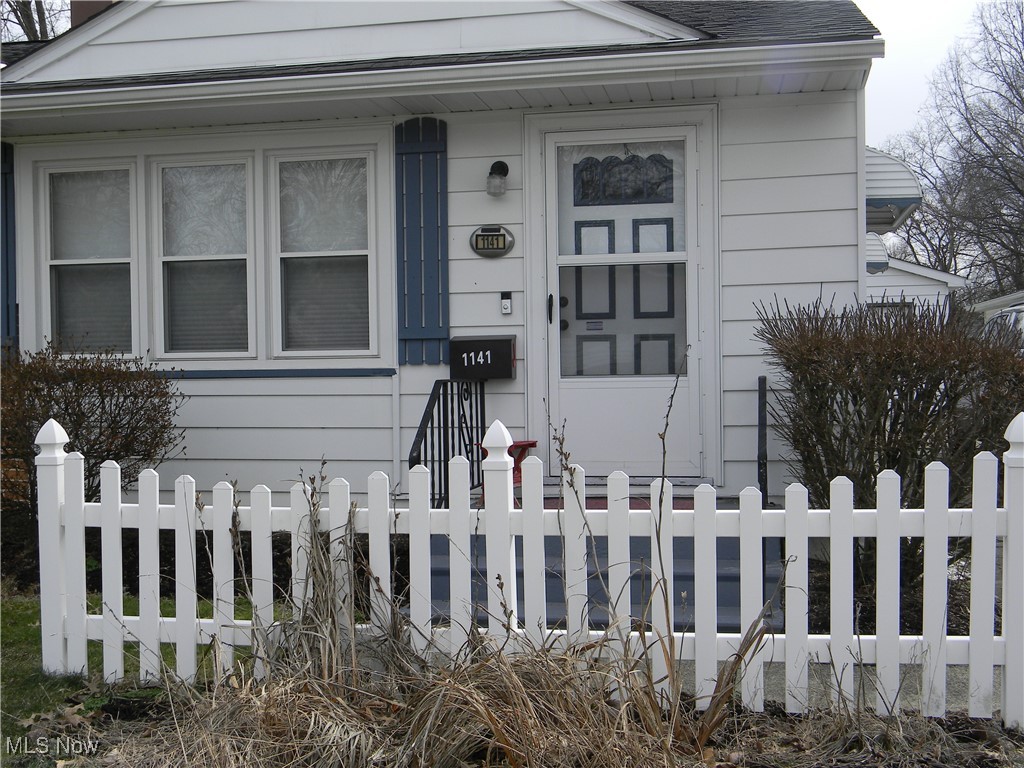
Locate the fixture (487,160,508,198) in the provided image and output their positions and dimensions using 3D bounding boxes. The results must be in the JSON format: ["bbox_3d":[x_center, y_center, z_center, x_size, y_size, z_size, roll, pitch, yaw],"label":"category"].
[{"bbox_3d":[-0.082,-1.215,7.194,0.117,0.227,0.160,-1,1,12],"label":"fixture"}]

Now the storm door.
[{"bbox_3d":[0.651,-0.475,7.129,0.898,2.046,0.060,-1,1,12],"label":"storm door"}]

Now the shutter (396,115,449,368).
[{"bbox_3d":[-0.540,-0.862,7.360,0.325,1.498,0.035,-1,1,12],"label":"shutter"}]

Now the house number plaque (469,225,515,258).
[{"bbox_3d":[-0.119,-0.854,7.263,0.269,0.197,0.050,-1,1,12],"label":"house number plaque"}]

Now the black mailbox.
[{"bbox_3d":[-0.165,-0.162,7.240,0.372,0.263,0.130,-1,1,12],"label":"black mailbox"}]

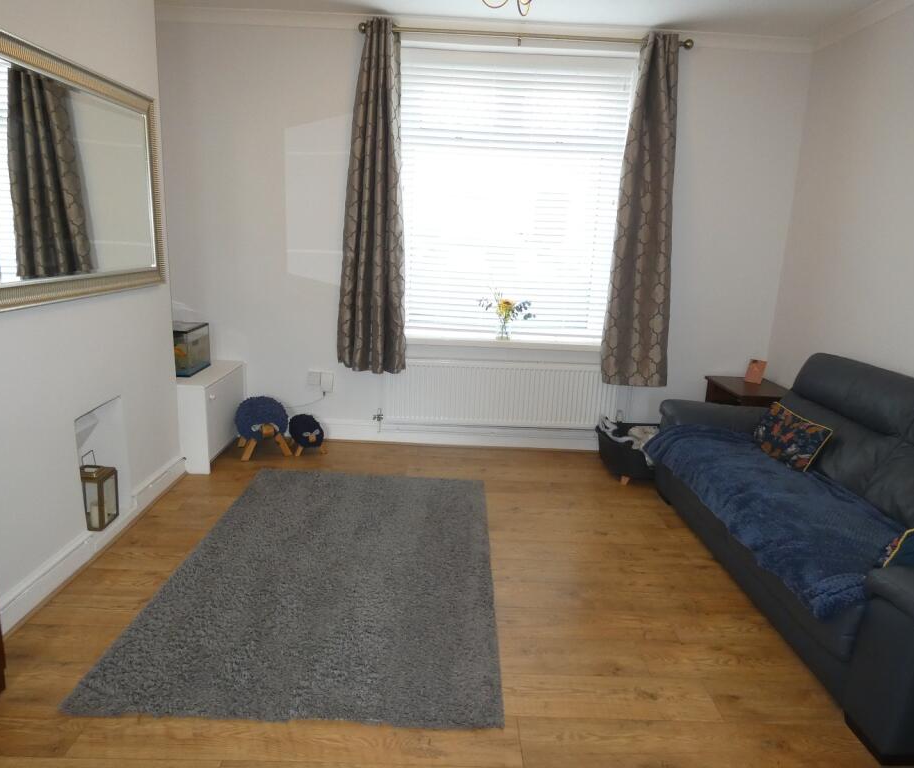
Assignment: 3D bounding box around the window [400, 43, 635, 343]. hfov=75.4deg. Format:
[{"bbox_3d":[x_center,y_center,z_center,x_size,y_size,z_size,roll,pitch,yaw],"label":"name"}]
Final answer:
[{"bbox_3d":[0.349,-1.231,4.060,1.571,1.910,0.120,3,15,0],"label":"window"}]

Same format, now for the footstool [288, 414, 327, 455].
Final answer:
[{"bbox_3d":[-1.032,0.327,4.133,0.250,0.280,0.260,-3,16,-21],"label":"footstool"}]

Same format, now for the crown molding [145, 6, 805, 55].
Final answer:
[{"bbox_3d":[0.127,-2.223,3.684,4.266,0.078,0.074,3,15,0],"label":"crown molding"}]

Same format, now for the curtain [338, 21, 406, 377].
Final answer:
[{"bbox_3d":[-0.541,-1.154,3.890,0.470,2.190,0.130,3,15,0],"label":"curtain"}]

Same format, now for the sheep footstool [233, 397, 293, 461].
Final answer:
[{"bbox_3d":[-1.318,0.279,4.055,0.360,0.386,0.360,-4,16,-24],"label":"sheep footstool"}]

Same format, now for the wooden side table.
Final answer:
[{"bbox_3d":[1.972,0.315,4.083,0.408,0.605,0.516,3,15,0],"label":"wooden side table"}]

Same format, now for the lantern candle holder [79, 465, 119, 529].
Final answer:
[{"bbox_3d":[-1.737,0.545,2.843,0.140,0.260,0.150,3,15,0],"label":"lantern candle holder"}]

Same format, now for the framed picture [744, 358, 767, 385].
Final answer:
[{"bbox_3d":[2.103,-0.085,4.137,0.060,0.155,0.105,-11,20,-43],"label":"framed picture"}]

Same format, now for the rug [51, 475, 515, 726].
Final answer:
[{"bbox_3d":[-0.547,0.820,2.821,1.409,0.030,1.902,3,15,0],"label":"rug"}]

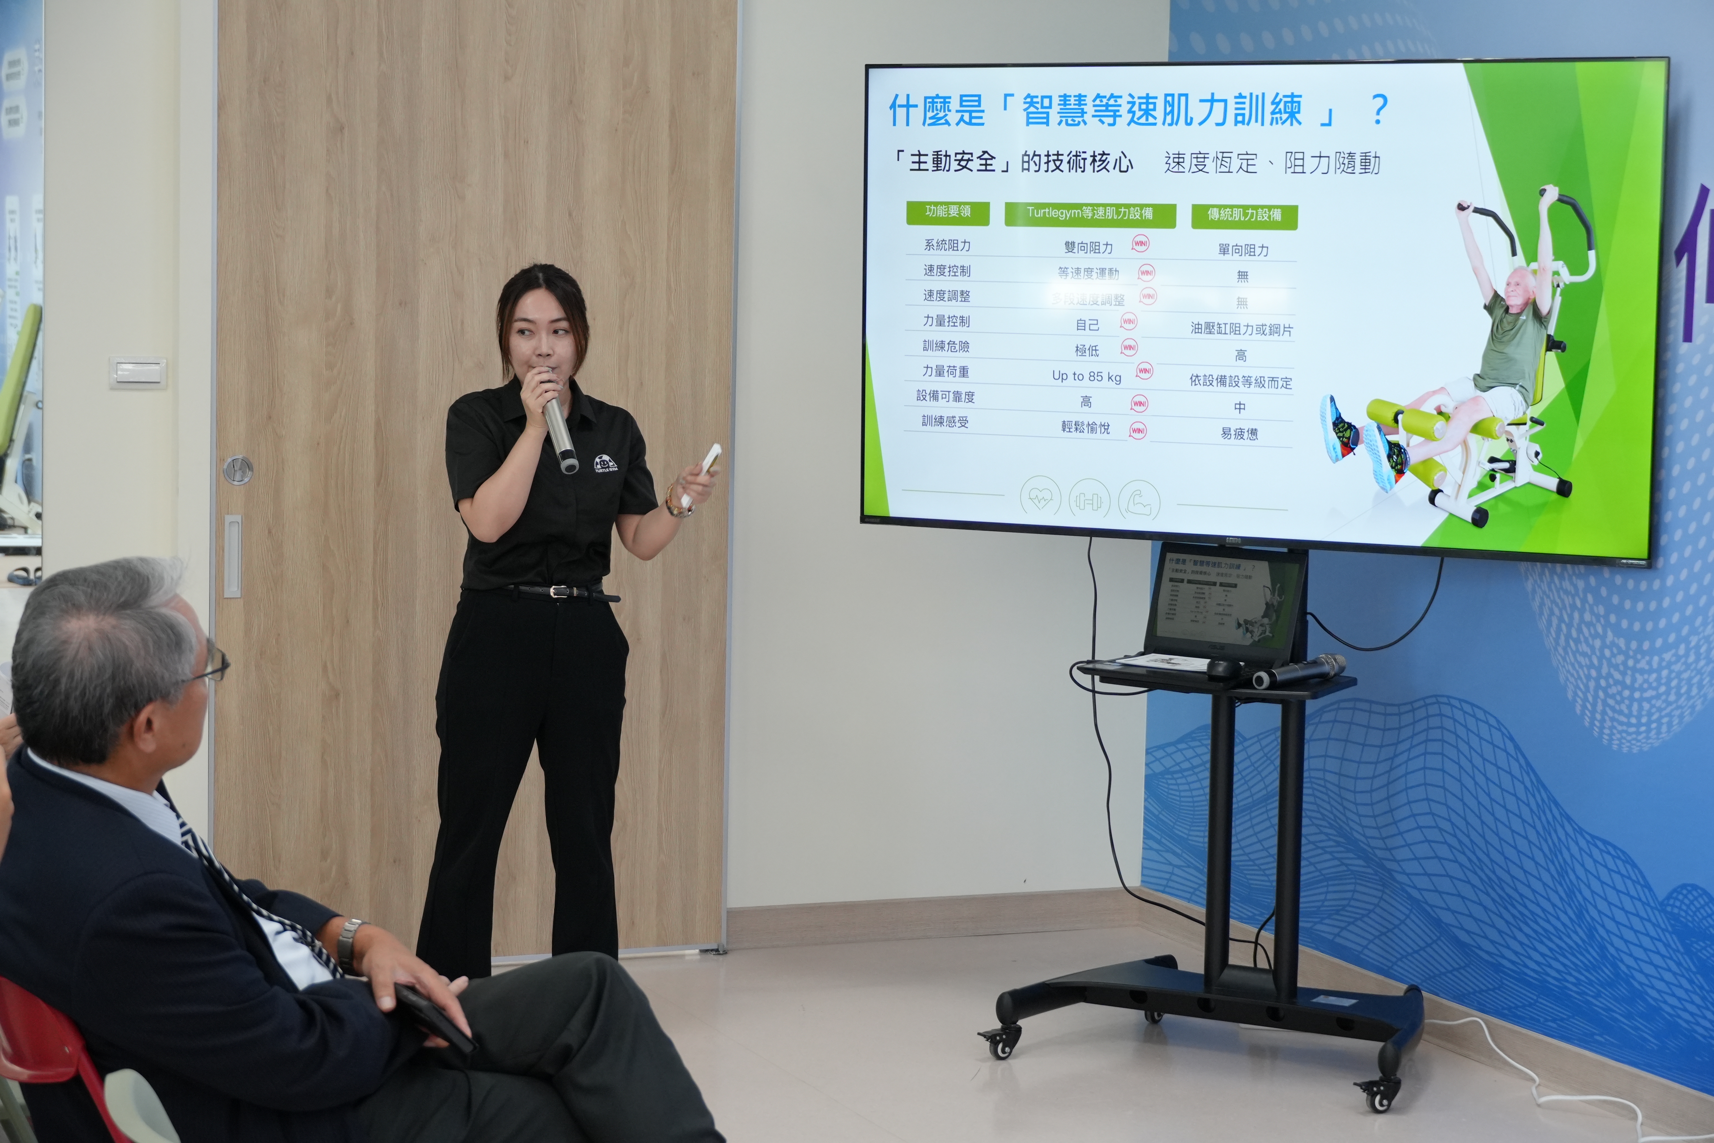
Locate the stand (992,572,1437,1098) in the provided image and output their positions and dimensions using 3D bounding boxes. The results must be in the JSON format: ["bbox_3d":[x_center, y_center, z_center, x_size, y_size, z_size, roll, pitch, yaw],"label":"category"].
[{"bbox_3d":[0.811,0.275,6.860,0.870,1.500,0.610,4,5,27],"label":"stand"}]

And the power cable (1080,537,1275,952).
[{"bbox_3d":[0.693,0.378,6.928,0.440,0.880,0.150,4,5,27],"label":"power cable"}]

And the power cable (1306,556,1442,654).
[{"bbox_3d":[1.039,0.065,6.673,0.290,0.210,0.070,4,5,27],"label":"power cable"}]

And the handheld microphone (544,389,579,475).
[{"bbox_3d":[-0.555,-0.276,6.140,0.050,0.250,0.050,4,-39,-32],"label":"handheld microphone"}]

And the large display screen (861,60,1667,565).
[{"bbox_3d":[0.776,-0.533,6.664,1.672,0.960,0.060,4,7,26],"label":"large display screen"}]

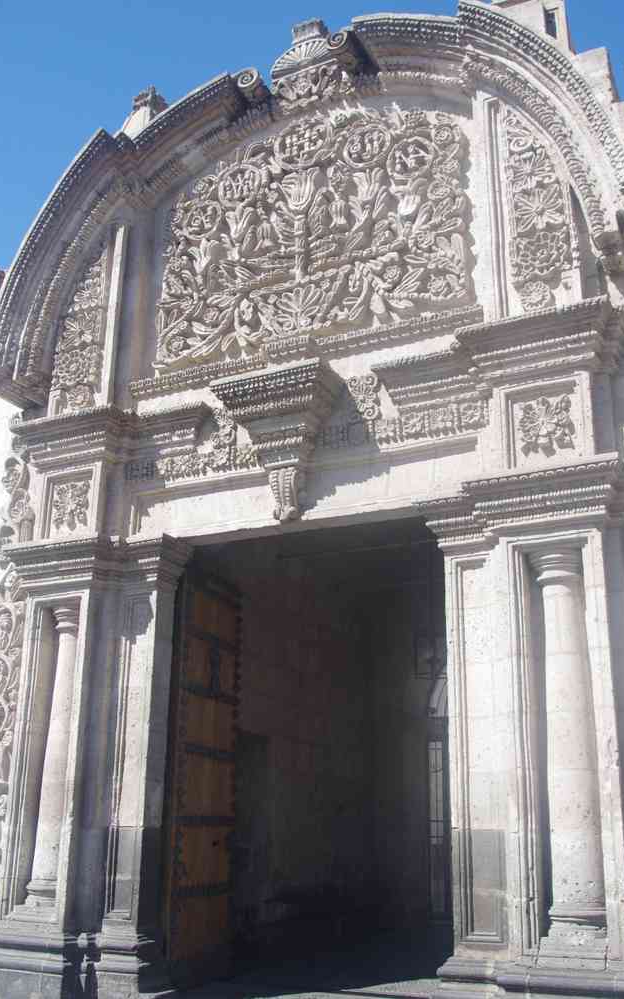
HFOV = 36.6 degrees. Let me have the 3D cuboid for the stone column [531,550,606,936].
[{"bbox_3d":[1.748,1.582,6.301,0.449,2.554,0.403,-8,-19,27],"label":"stone column"}]

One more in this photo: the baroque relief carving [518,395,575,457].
[{"bbox_3d":[1.666,-0.522,6.741,0.416,0.436,0.092,-8,-19,27],"label":"baroque relief carving"}]

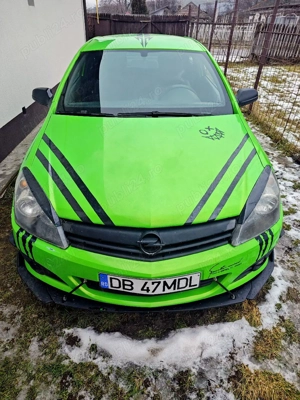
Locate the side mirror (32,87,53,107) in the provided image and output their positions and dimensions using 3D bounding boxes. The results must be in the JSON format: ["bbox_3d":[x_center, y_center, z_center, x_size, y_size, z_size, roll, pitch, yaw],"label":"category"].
[{"bbox_3d":[-0.959,-0.927,2.390,0.230,0.170,0.140,-1,33,-1],"label":"side mirror"}]

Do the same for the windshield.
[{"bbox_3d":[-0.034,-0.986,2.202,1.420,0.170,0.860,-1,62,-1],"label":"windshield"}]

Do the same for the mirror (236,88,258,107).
[{"bbox_3d":[0.876,-0.930,2.412,0.230,0.170,0.140,-1,33,-1],"label":"mirror"}]

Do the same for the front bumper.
[{"bbox_3d":[-0.003,0.374,1.538,1.680,0.360,0.440,-1,33,-1],"label":"front bumper"}]

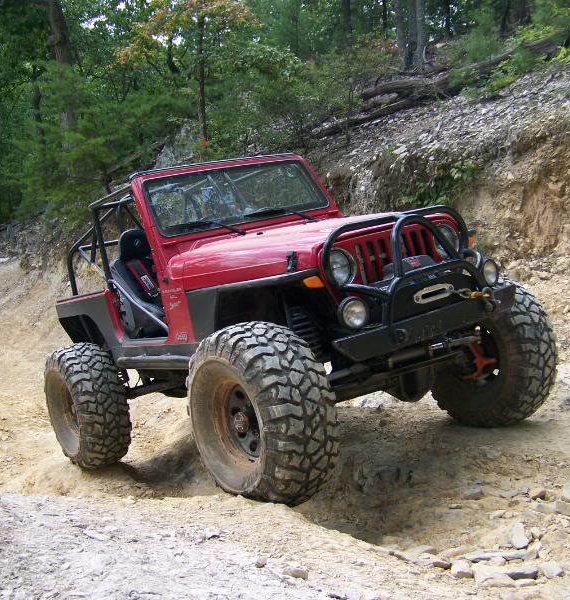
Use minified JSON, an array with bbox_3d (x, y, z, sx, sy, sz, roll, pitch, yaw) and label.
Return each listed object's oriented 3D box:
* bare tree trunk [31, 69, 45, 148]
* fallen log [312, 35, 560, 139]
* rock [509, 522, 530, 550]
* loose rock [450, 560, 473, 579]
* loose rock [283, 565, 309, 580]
[{"bbox_3d":[-5.210,-4.031,17.000,0.240,1.800,0.240,-2,5,0],"label":"bare tree trunk"},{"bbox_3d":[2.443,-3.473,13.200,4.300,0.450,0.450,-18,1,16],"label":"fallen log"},{"bbox_3d":[0.903,0.911,3.110,0.080,0.075,0.085,-1,5,6],"label":"rock"},{"bbox_3d":[0.640,0.978,2.930,0.080,0.048,0.065,-1,5,6],"label":"loose rock"},{"bbox_3d":[0.038,0.982,2.910,0.090,0.045,0.065,-1,5,6],"label":"loose rock"}]

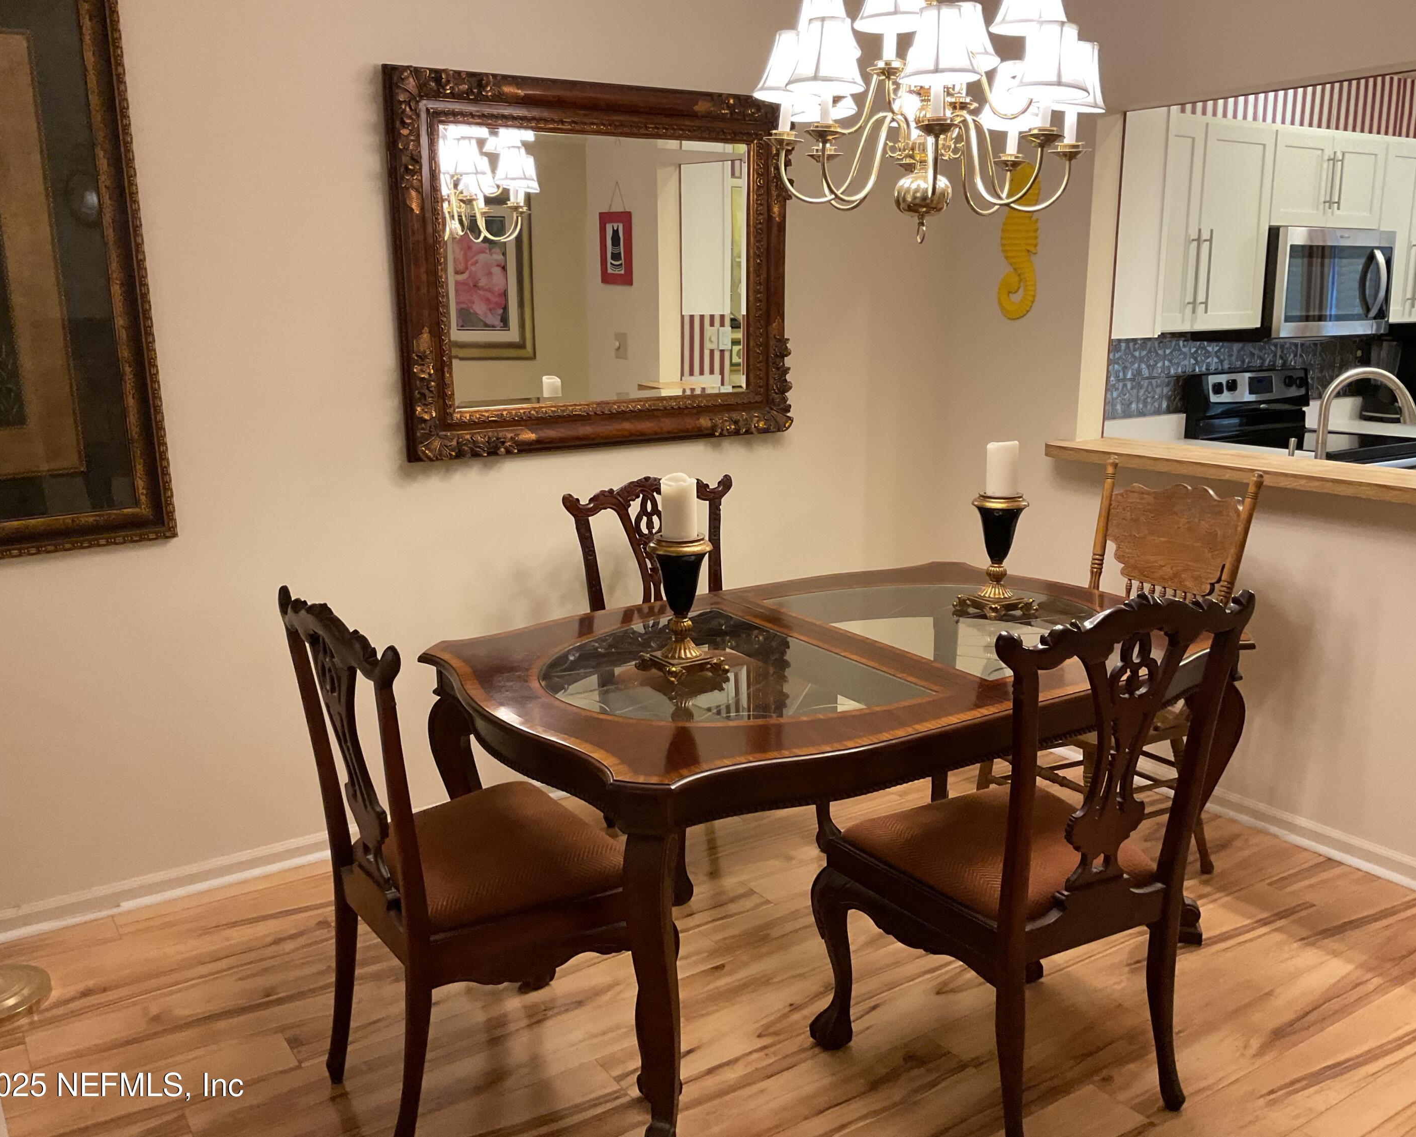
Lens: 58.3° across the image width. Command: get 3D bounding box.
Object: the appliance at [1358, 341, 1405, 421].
[{"bbox_3d":[2.991,-0.838,5.637,0.180,0.370,0.200,-9,15,-33],"label":"appliance"}]

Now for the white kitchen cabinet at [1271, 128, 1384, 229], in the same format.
[{"bbox_3d":[2.390,-1.579,5.191,0.765,0.375,0.330,-9,15,-33],"label":"white kitchen cabinet"}]

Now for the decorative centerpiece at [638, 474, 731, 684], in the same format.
[{"bbox_3d":[-0.053,0.014,2.677,0.140,0.420,0.140,-9,15,-33],"label":"decorative centerpiece"}]

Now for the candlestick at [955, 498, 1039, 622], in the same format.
[{"bbox_3d":[0.724,-0.038,3.160,0.140,0.290,0.140,-9,15,-33],"label":"candlestick"}]

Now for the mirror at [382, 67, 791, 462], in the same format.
[{"bbox_3d":[-0.285,-0.852,3.627,1.235,0.995,0.070,-9,15,-33],"label":"mirror"}]

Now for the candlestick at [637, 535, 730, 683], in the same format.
[{"bbox_3d":[-0.053,0.077,2.691,0.140,0.290,0.140,-9,15,-33],"label":"candlestick"}]

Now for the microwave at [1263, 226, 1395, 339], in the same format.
[{"bbox_3d":[2.322,-1.133,5.032,0.760,0.407,0.420,-9,15,-33],"label":"microwave"}]

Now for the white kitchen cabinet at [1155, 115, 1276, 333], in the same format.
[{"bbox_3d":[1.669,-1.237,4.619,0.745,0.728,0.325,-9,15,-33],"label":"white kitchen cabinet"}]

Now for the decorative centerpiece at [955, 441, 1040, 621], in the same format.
[{"bbox_3d":[0.694,-0.102,3.041,0.154,0.410,0.154,-9,15,-33],"label":"decorative centerpiece"}]

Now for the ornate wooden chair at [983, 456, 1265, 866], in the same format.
[{"bbox_3d":[1.070,0.279,3.406,0.570,1.080,0.470,-8,15,-31],"label":"ornate wooden chair"}]

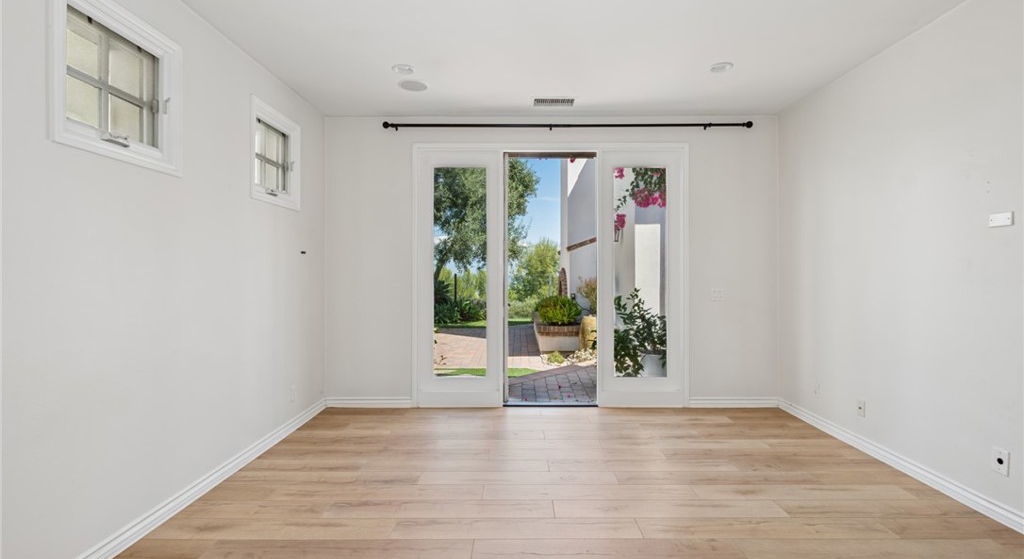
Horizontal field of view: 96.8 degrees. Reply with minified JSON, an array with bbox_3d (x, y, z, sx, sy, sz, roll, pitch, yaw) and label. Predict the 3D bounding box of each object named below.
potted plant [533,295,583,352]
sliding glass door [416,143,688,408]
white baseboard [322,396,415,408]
[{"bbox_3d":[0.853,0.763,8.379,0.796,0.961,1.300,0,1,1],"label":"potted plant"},{"bbox_3d":[0.361,-0.031,4.253,2.545,2.456,0.130,0,1,1],"label":"sliding glass door"},{"bbox_3d":[-1.329,1.148,4.259,0.812,0.100,0.020,0,1,1],"label":"white baseboard"}]

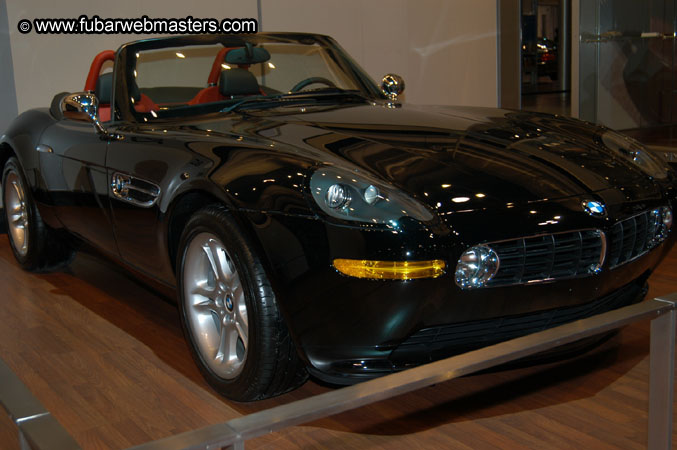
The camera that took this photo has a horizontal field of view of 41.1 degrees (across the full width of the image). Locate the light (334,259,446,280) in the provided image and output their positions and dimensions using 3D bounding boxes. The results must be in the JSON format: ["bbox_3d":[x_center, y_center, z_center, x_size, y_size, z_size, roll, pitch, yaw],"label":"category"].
[{"bbox_3d":[0.151,0.120,2.554,0.312,0.050,0.070,-2,11,3],"label":"light"}]

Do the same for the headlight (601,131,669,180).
[{"bbox_3d":[1.075,-0.256,3.259,0.250,0.155,0.390,-10,13,-32],"label":"headlight"}]

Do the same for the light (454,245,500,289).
[{"bbox_3d":[0.393,0.115,2.572,0.120,0.117,0.080,-7,11,-17],"label":"light"}]

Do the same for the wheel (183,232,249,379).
[{"bbox_3d":[-0.340,0.252,2.980,0.170,0.488,0.488,-10,13,-31],"label":"wheel"}]

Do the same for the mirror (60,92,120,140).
[{"bbox_3d":[-1.087,-0.476,3.931,0.210,0.190,0.150,-10,13,-32],"label":"mirror"}]

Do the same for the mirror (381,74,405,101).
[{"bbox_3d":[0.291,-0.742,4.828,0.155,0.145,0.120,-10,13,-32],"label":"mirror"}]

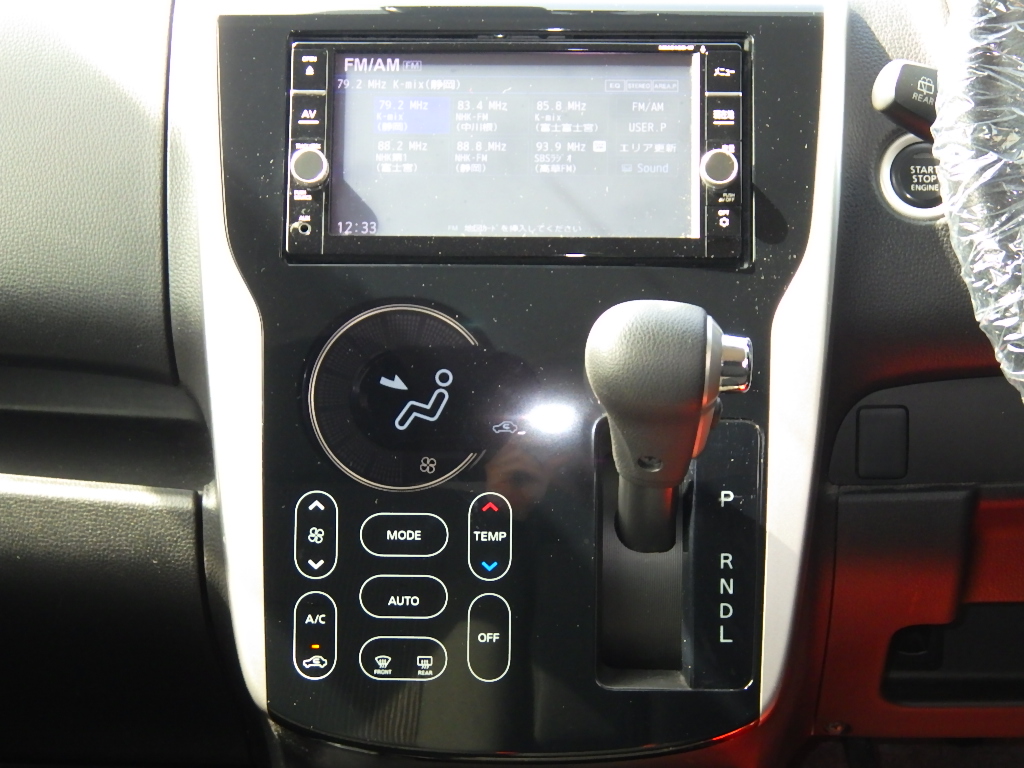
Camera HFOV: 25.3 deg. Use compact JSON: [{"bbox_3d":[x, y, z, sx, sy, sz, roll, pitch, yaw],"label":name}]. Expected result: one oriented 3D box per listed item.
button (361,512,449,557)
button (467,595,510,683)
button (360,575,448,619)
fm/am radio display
[{"bbox_3d":[-0.046,0.064,0.969,0.037,0.019,0.004,1,-1,0],"label":"button"},{"bbox_3d":[-0.009,0.108,0.969,0.019,0.037,0.004,1,-1,0],"label":"button"},{"bbox_3d":[-0.046,0.090,0.969,0.037,0.019,0.004,1,-1,0],"label":"button"},{"bbox_3d":[0.002,-0.103,0.990,0.159,0.083,0.010,1,-9,2],"label":"fm/am radio display"}]

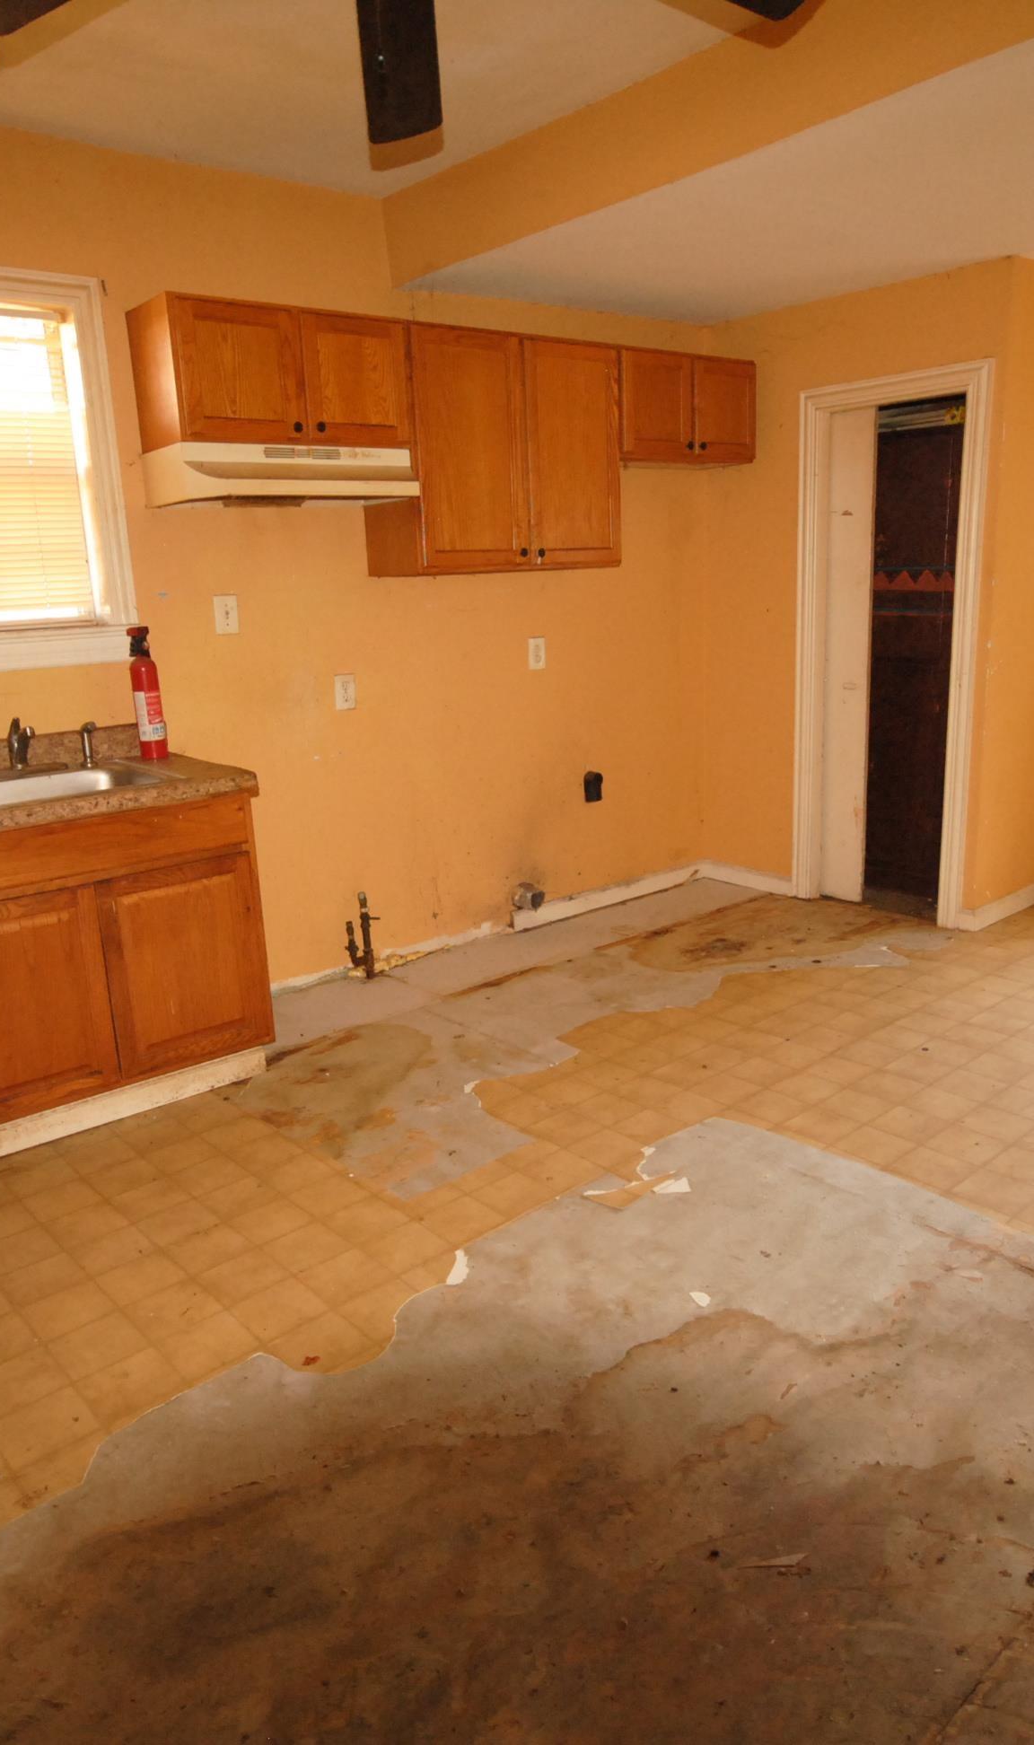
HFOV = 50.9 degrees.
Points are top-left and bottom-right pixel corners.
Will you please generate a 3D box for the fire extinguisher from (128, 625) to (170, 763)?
[{"bbox_3d":[-1.155,-0.557,3.411,0.090,0.390,0.095,-14,18,-39],"label":"fire extinguisher"}]

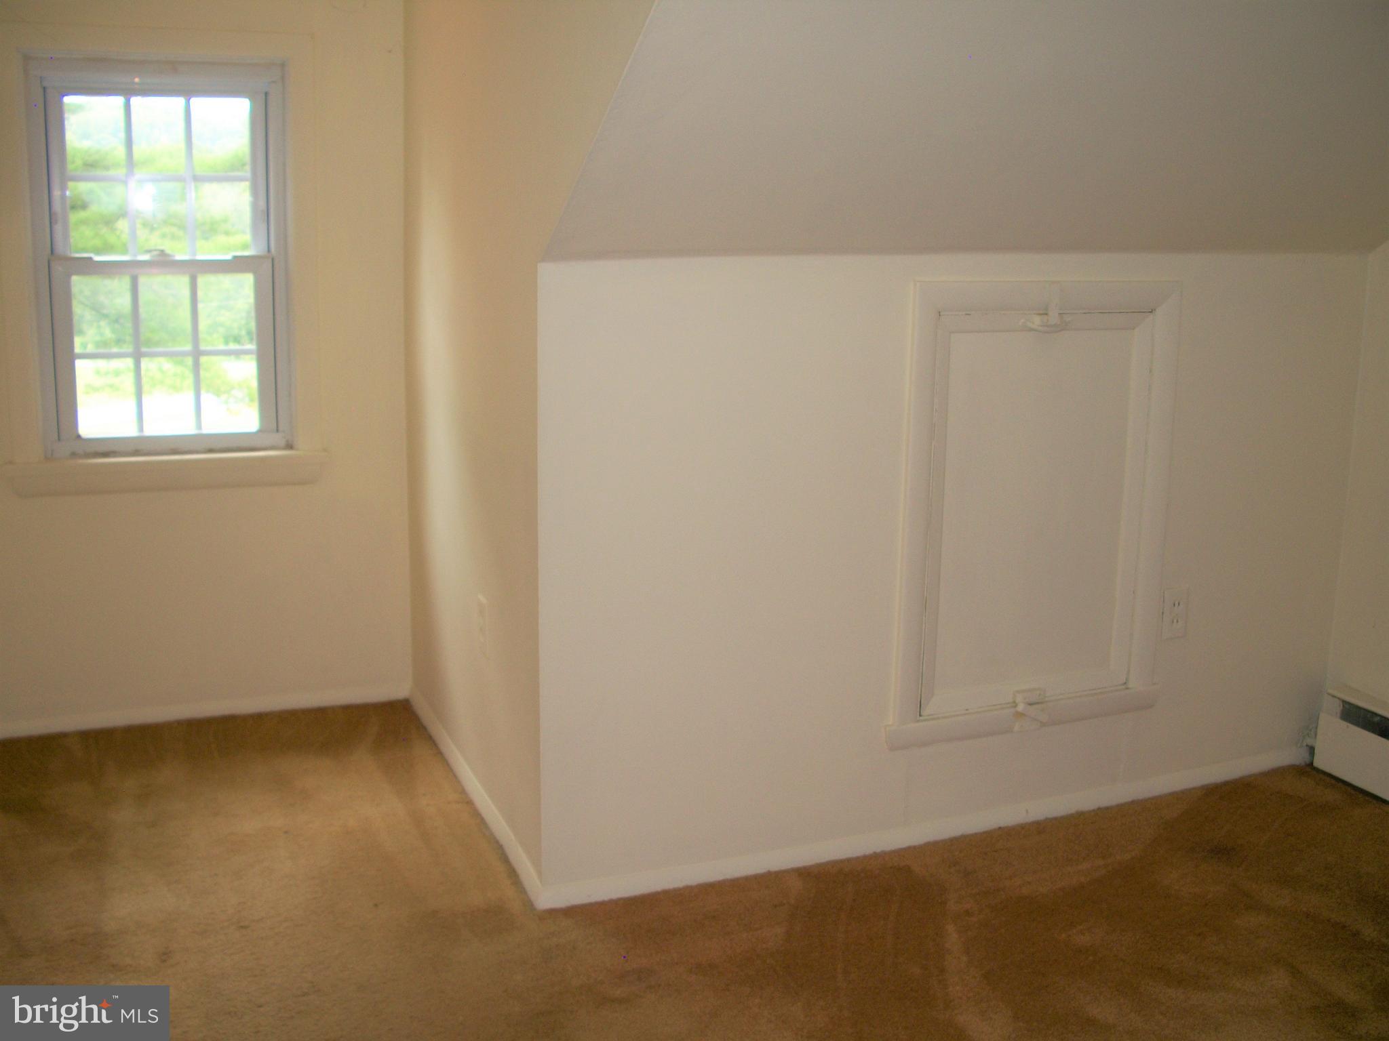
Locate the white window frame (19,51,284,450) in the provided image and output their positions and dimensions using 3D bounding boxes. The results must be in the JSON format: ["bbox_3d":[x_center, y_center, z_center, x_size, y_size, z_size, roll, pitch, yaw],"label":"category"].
[{"bbox_3d":[-1.282,-0.635,3.390,0.568,0.920,0.090,-4,13,-22],"label":"white window frame"}]

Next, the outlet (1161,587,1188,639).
[{"bbox_3d":[1.062,0.206,3.104,0.070,0.115,0.008,-4,13,-22],"label":"outlet"}]

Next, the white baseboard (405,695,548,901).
[{"bbox_3d":[-0.531,0.588,3.222,0.016,0.047,1.279,-4,13,-22],"label":"white baseboard"}]

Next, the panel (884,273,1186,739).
[{"bbox_3d":[0.705,-0.018,2.891,0.660,0.932,0.040,-4,13,-22],"label":"panel"}]

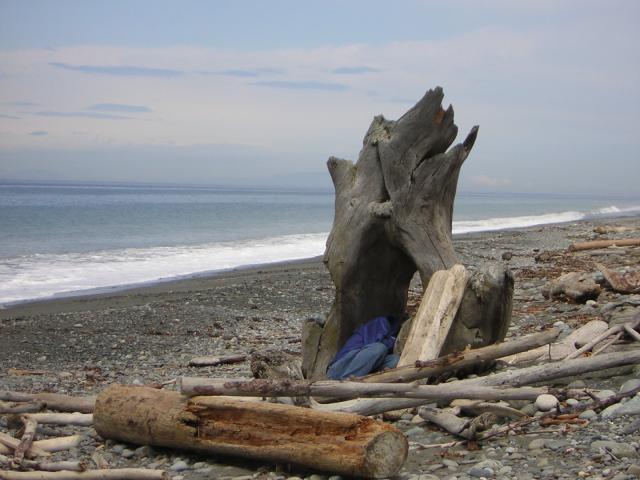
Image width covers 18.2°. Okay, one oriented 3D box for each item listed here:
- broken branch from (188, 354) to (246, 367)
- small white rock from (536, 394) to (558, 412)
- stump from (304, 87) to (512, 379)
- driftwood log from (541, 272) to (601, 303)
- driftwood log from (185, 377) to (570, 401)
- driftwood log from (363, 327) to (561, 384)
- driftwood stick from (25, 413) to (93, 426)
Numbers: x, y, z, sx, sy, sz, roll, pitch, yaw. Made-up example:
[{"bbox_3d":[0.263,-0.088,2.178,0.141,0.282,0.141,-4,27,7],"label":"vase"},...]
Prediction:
[{"bbox_3d":[-0.893,1.053,17.400,0.570,0.060,0.080,1,2,-22],"label":"broken branch"},{"bbox_3d":[1.569,1.130,13.800,0.155,0.120,0.145,1,1,0],"label":"small white rock"},{"bbox_3d":[0.727,-0.053,16.400,1.620,2.280,1.350,2,1,6],"label":"stump"},{"bbox_3d":[3.174,0.602,25.300,0.720,0.340,0.420,2,1,9],"label":"driftwood log"},{"bbox_3d":[0.347,1.071,14.300,2.700,0.160,0.150,1,1,-2],"label":"driftwood log"},{"bbox_3d":[1.159,0.934,16.200,0.170,0.170,2.718,3,7,42],"label":"driftwood log"},{"bbox_3d":[-1.689,1.174,13.100,0.490,0.080,0.080,1,1,0],"label":"driftwood stick"}]

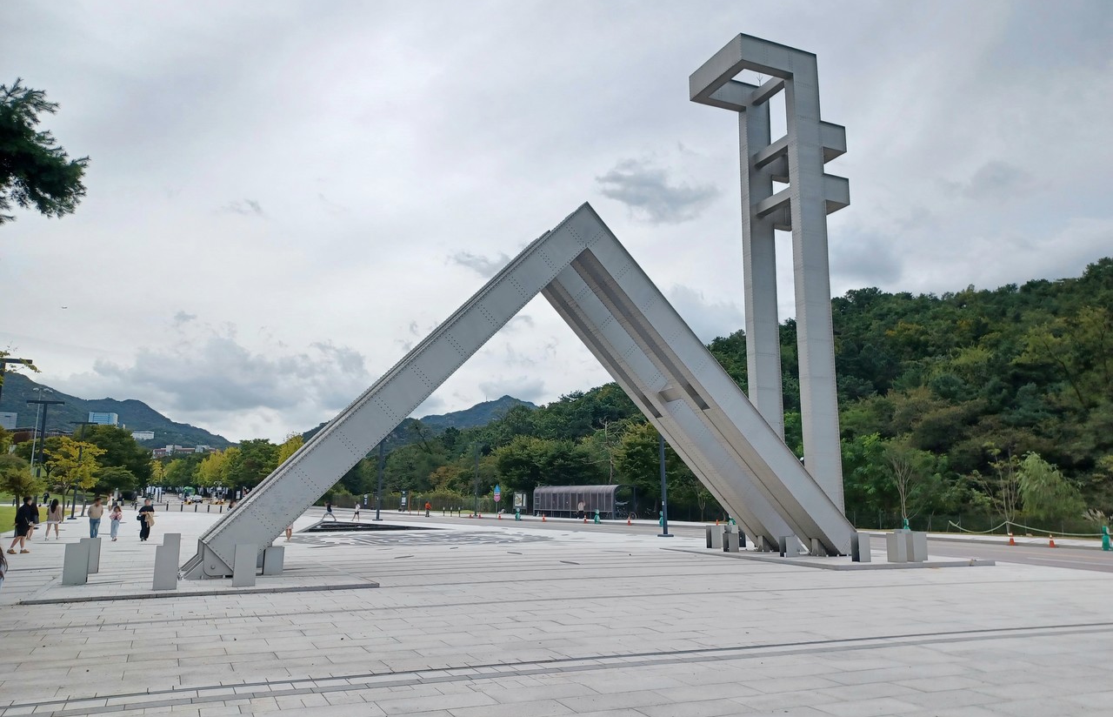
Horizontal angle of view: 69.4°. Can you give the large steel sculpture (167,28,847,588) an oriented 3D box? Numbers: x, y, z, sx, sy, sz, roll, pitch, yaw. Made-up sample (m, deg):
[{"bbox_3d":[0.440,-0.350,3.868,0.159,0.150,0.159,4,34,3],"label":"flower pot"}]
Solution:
[{"bbox_3d":[0.318,-2.410,22.676,18.610,15.870,2.850,5,-11,-24],"label":"large steel sculpture"}]

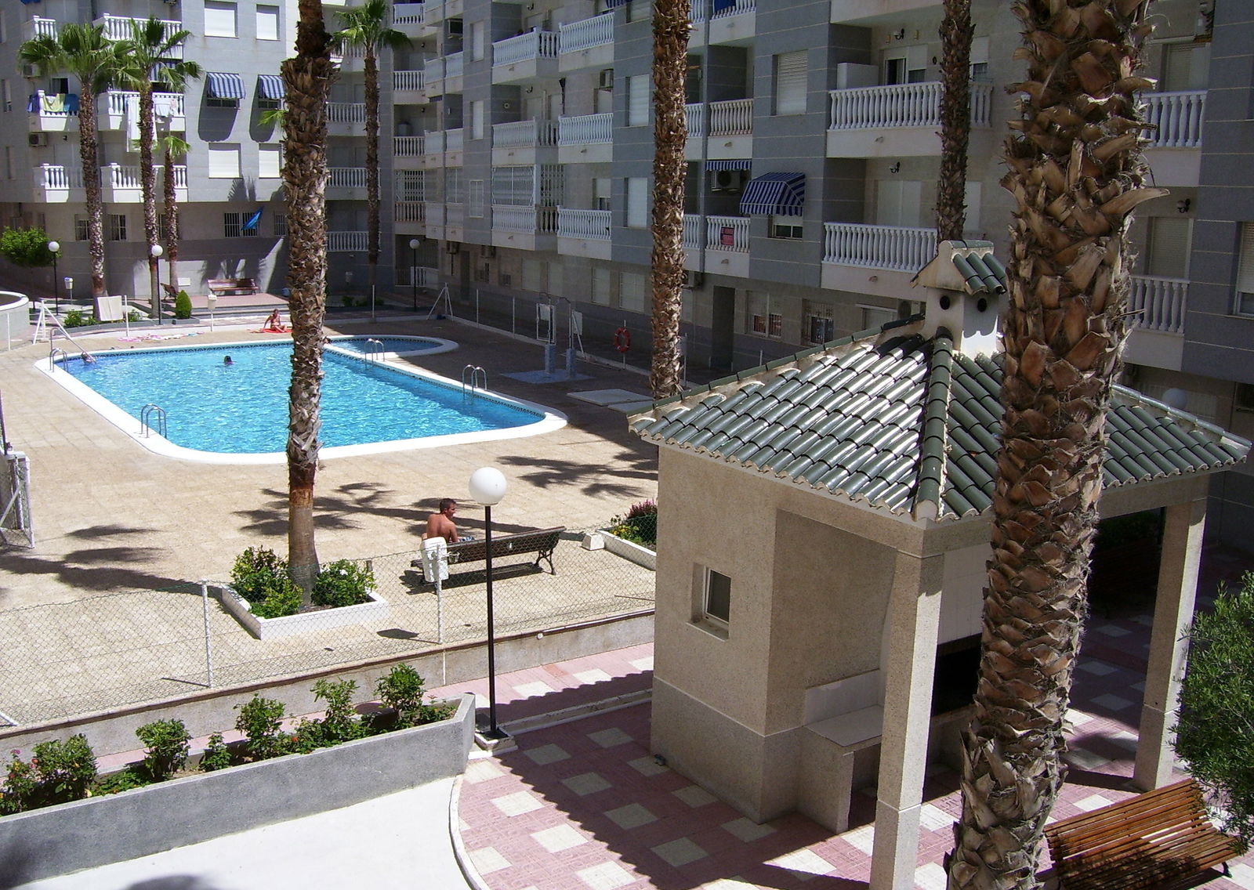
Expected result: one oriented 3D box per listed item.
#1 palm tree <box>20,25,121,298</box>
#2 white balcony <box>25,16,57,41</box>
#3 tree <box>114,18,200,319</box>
[{"bbox_3d":[-20.096,-9.896,44.957,3.600,10.700,3.600,1,12,0],"label":"palm tree"},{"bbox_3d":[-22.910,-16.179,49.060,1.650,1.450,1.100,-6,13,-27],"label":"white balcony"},{"bbox_3d":[-17.480,-10.201,45.868,3.200,10.892,3.200,-4,13,-20],"label":"tree"}]

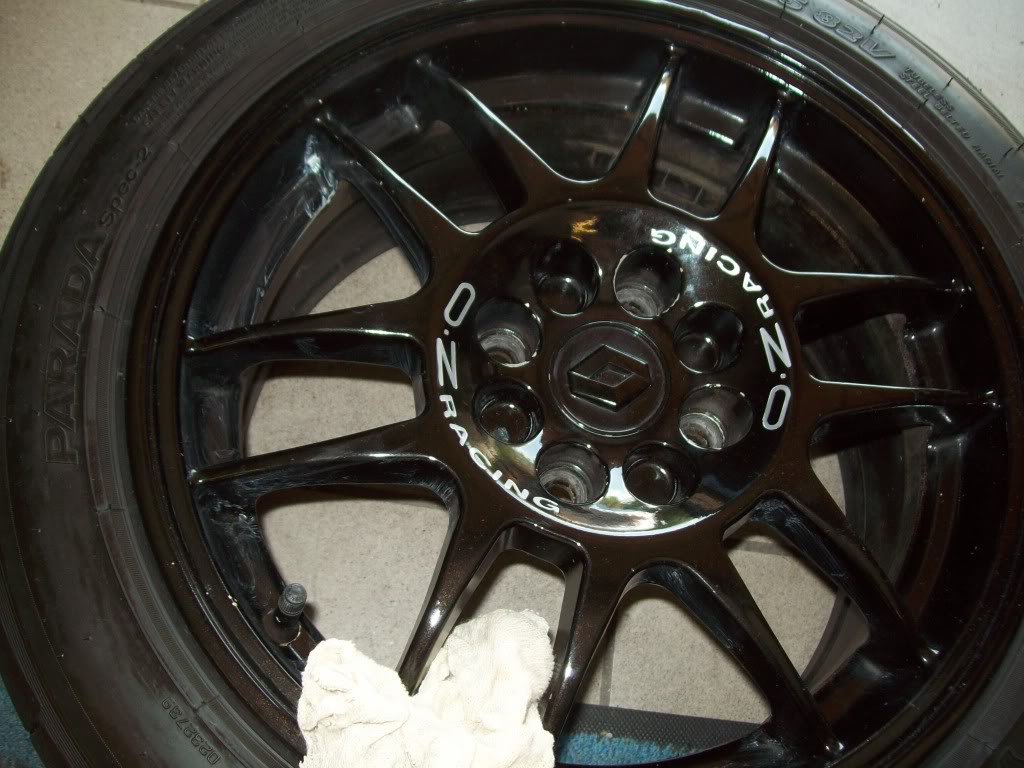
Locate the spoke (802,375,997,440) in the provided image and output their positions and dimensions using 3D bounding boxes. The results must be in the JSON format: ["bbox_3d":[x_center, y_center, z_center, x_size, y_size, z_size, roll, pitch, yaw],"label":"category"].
[{"bbox_3d":[0.175,0.012,0.498,0.096,0.032,0.022,-2,70,-17],"label":"spoke"}]

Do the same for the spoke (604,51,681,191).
[{"bbox_3d":[0.067,-0.129,0.534,0.025,0.033,0.100,23,64,1],"label":"spoke"}]

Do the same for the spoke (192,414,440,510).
[{"bbox_3d":[-0.082,0.035,0.454,0.096,0.032,0.022,-8,71,-2],"label":"spoke"}]

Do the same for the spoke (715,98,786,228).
[{"bbox_3d":[0.117,-0.104,0.532,0.022,0.032,0.096,23,61,1],"label":"spoke"}]

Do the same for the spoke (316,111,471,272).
[{"bbox_3d":[-0.061,-0.090,0.502,0.025,0.033,0.100,-35,74,-18],"label":"spoke"}]

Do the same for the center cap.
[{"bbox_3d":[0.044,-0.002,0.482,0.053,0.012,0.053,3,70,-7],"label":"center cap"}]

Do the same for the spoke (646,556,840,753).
[{"bbox_3d":[0.102,0.113,0.452,0.022,0.032,0.096,-35,86,-18],"label":"spoke"}]

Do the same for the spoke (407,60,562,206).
[{"bbox_3d":[-0.015,-0.122,0.520,0.025,0.033,0.100,-35,74,-18],"label":"spoke"}]

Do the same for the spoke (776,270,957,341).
[{"bbox_3d":[0.168,-0.039,0.516,0.096,0.032,0.022,-2,70,-17],"label":"spoke"}]

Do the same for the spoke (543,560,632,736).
[{"bbox_3d":[0.022,0.120,0.438,0.022,0.032,0.094,23,77,1],"label":"spoke"}]

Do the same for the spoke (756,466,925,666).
[{"bbox_3d":[0.148,0.083,0.466,0.025,0.033,0.100,-35,82,-18],"label":"spoke"}]

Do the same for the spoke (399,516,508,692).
[{"bbox_3d":[-0.033,0.099,0.435,0.025,0.033,0.100,23,72,1],"label":"spoke"}]

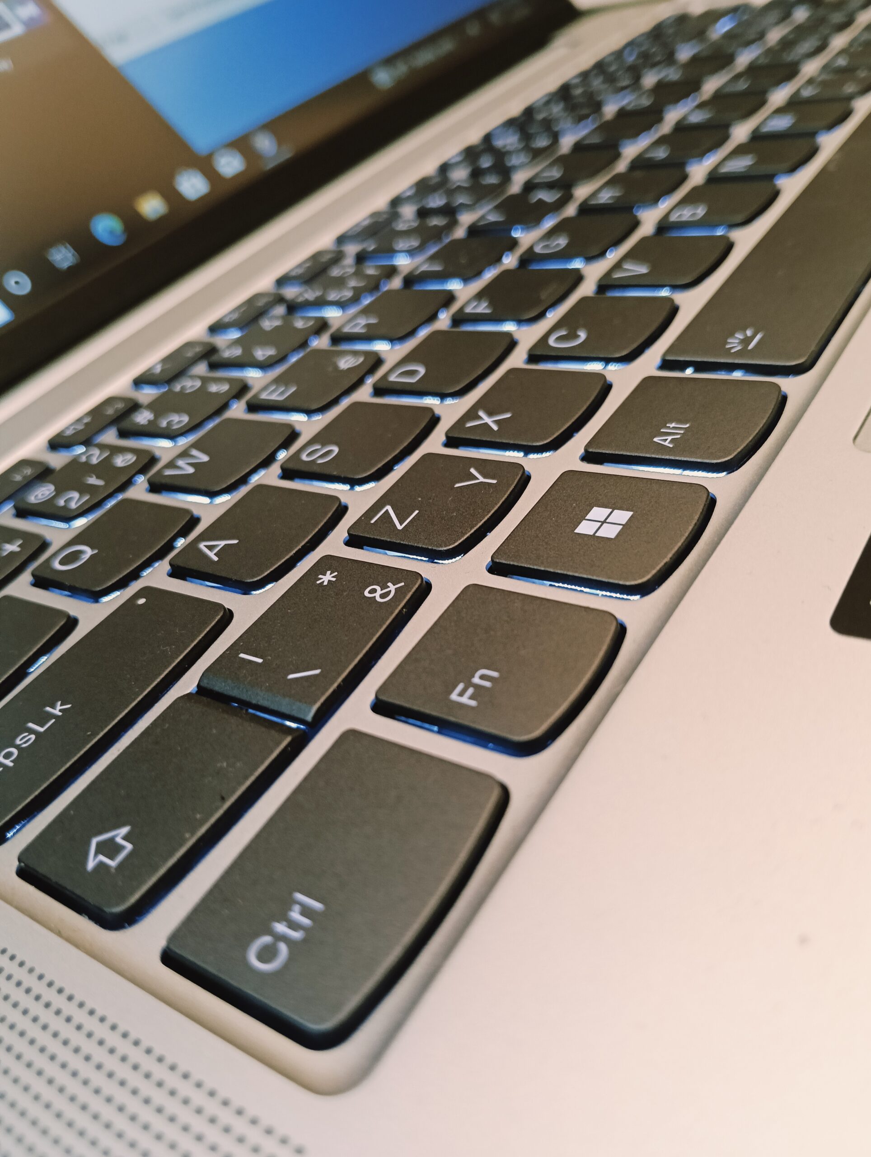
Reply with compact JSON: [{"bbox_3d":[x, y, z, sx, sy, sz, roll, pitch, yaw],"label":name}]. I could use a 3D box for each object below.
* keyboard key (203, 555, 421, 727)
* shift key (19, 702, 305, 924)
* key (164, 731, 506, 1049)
[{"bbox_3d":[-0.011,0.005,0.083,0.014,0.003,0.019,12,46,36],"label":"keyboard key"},{"bbox_3d":[-0.022,0.018,0.072,0.014,0.003,0.019,12,46,36],"label":"shift key"},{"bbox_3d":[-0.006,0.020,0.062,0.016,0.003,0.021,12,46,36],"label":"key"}]

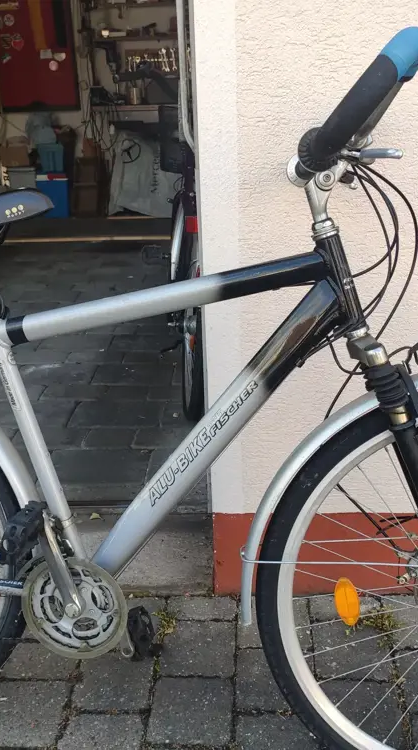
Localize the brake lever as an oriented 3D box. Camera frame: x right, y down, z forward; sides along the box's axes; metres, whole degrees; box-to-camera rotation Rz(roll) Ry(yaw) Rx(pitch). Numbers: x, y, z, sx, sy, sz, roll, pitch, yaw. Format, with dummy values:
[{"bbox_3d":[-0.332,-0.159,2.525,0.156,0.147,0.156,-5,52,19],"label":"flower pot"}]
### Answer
[{"bbox_3d":[0.200,-0.273,0.935,0.032,0.021,0.138,-9,22,-18],"label":"brake lever"}]

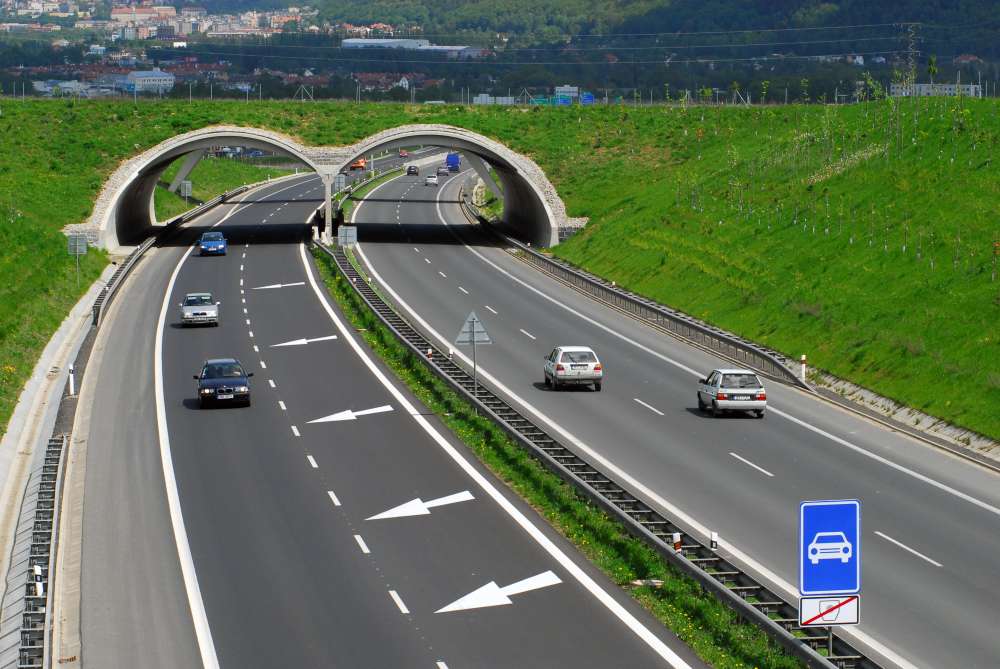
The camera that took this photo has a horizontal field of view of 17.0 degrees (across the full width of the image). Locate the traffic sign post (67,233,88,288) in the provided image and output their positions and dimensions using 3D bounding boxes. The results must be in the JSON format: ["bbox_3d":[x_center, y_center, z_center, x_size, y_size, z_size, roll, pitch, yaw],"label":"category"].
[{"bbox_3d":[-22.600,-3.960,178.500,1.020,3.000,0.120,0,4,-5],"label":"traffic sign post"}]

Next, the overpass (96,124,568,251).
[{"bbox_3d":[-13.100,-11.900,261.500,35.200,9.200,45.000,0,4,-3],"label":"overpass"}]

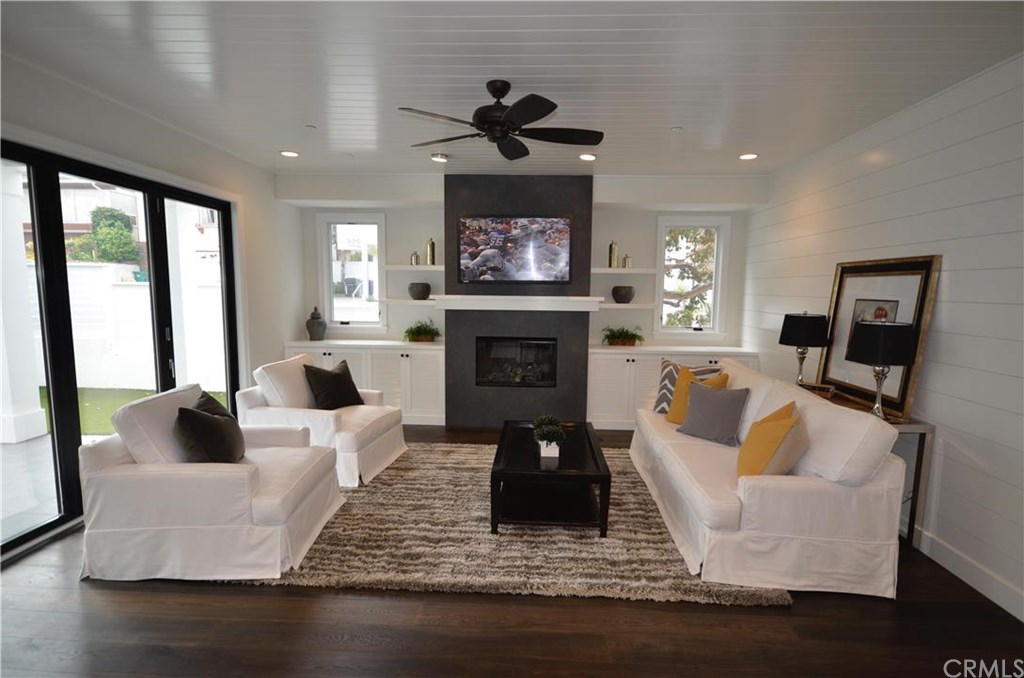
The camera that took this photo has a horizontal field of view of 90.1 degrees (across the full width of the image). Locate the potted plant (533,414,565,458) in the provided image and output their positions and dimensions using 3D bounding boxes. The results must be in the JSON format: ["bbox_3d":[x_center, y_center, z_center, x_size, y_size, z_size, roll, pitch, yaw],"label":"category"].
[{"bbox_3d":[0.259,0.676,3.600,0.211,0.288,0.211,1,6,2],"label":"potted plant"}]

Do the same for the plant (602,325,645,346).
[{"bbox_3d":[1.295,-0.031,5.940,0.485,0.264,0.278,1,6,2],"label":"plant"}]

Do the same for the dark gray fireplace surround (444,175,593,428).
[{"bbox_3d":[0.062,-0.377,5.643,1.522,2.686,0.569,1,6,2],"label":"dark gray fireplace surround"}]

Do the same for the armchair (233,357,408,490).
[{"bbox_3d":[-1.578,0.625,4.443,1.043,0.916,0.964,2,6,9],"label":"armchair"}]

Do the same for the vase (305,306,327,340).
[{"bbox_3d":[-2.340,-0.178,6.127,0.246,0.427,0.246,1,6,2],"label":"vase"}]

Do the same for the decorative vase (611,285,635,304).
[{"bbox_3d":[1.248,-0.489,5.713,0.261,0.194,0.261,1,6,2],"label":"decorative vase"}]

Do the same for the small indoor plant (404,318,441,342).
[{"bbox_3d":[-1.062,-0.096,6.065,0.429,0.308,0.270,1,6,2],"label":"small indoor plant"}]

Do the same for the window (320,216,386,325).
[{"bbox_3d":[-1.877,-0.791,5.997,0.798,1.343,0.103,1,6,2],"label":"window"}]

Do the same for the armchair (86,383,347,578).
[{"bbox_3d":[-1.750,0.783,3.168,1.049,0.938,0.970,1,6,2],"label":"armchair"}]

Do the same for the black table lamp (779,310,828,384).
[{"bbox_3d":[2.355,0.088,4.148,0.359,0.622,0.359,1,6,2],"label":"black table lamp"}]

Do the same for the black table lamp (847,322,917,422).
[{"bbox_3d":[2.228,0.189,3.101,0.356,0.624,0.356,1,6,2],"label":"black table lamp"}]

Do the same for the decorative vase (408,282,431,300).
[{"bbox_3d":[-1.086,-0.555,6.004,0.267,0.197,0.267,1,6,2],"label":"decorative vase"}]

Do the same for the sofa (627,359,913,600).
[{"bbox_3d":[1.564,0.737,3.684,1.011,0.932,2.165,1,6,2],"label":"sofa"}]

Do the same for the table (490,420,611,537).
[{"bbox_3d":[0.271,0.977,3.793,0.746,0.401,1.193,1,6,2],"label":"table"}]

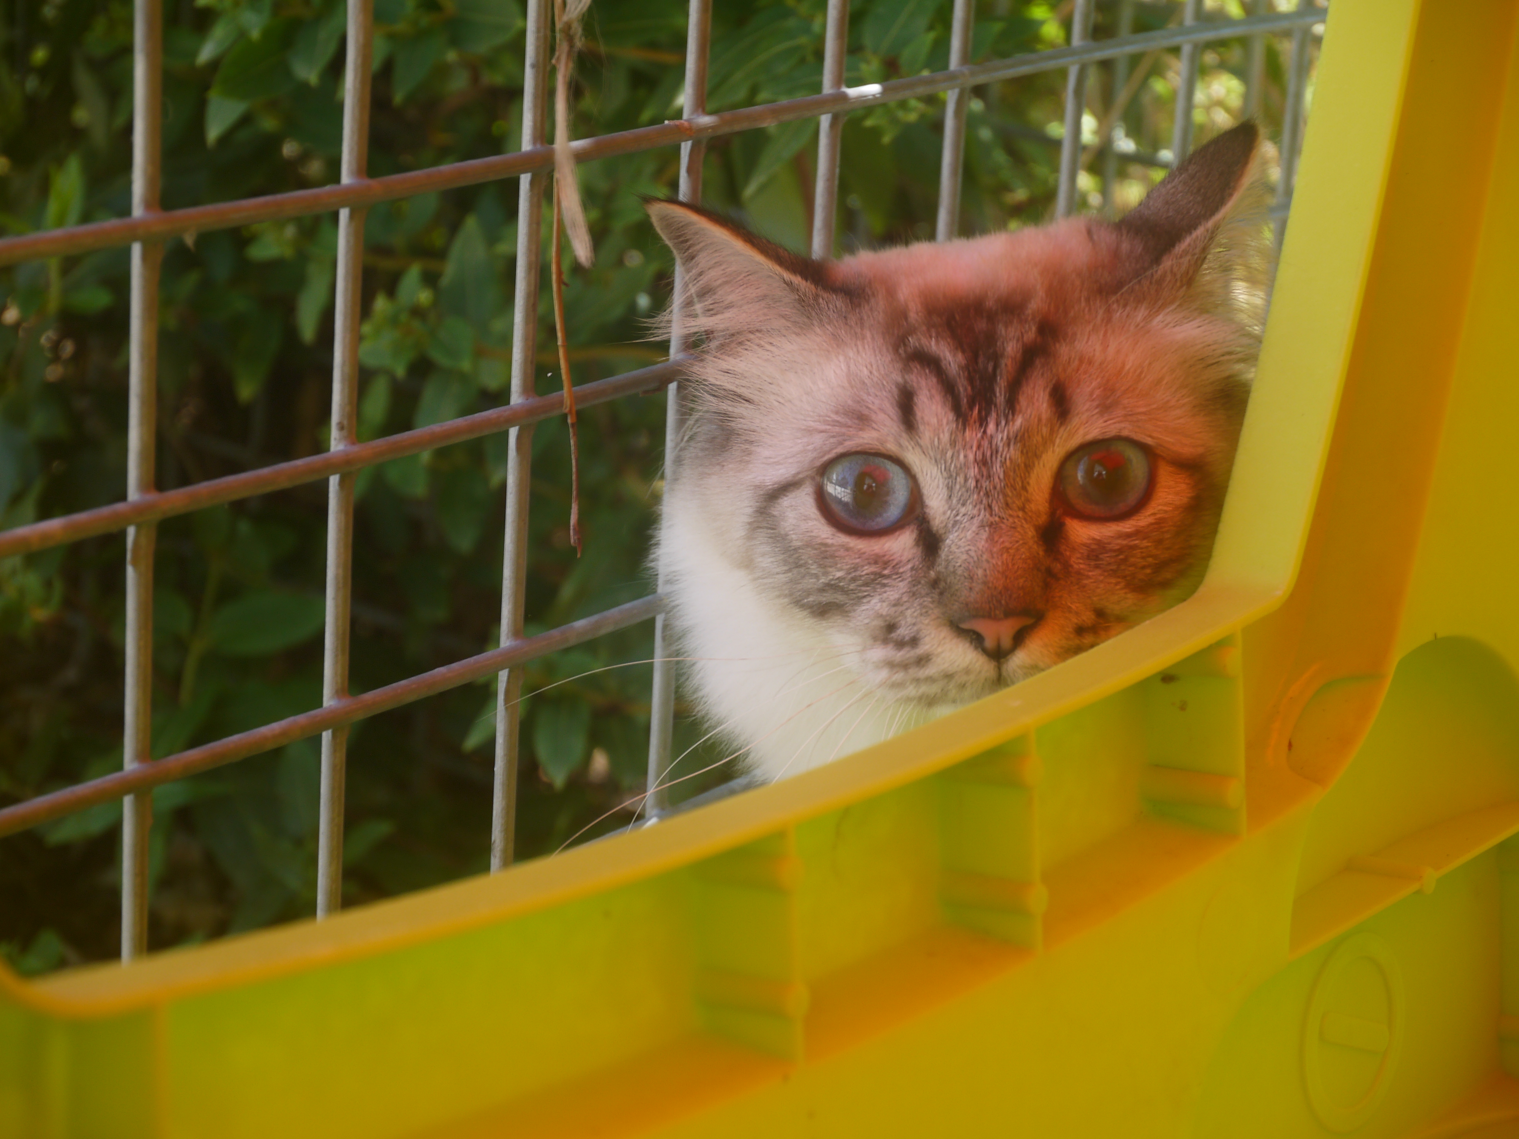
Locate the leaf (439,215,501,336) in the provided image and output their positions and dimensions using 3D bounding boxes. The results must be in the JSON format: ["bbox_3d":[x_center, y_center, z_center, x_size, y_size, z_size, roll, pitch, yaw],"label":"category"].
[{"bbox_3d":[-0.081,-0.083,1.050,0.017,0.036,0.006,-3,-11,-1],"label":"leaf"}]

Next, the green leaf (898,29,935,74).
[{"bbox_3d":[0.043,-0.140,1.000,0.006,0.015,0.002,32,-11,8],"label":"green leaf"}]

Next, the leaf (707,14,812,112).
[{"bbox_3d":[-0.003,-0.137,1.010,0.042,0.007,0.020,-33,61,-21],"label":"leaf"}]

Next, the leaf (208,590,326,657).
[{"bbox_3d":[-0.160,0.017,1.220,0.049,0.009,0.025,-10,55,16],"label":"leaf"}]

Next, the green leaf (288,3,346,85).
[{"bbox_3d":[-0.122,-0.149,1.040,0.015,0.029,0.005,10,-25,-1],"label":"green leaf"}]

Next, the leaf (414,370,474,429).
[{"bbox_3d":[-0.090,-0.044,1.040,0.018,0.030,0.006,12,-26,5],"label":"leaf"}]

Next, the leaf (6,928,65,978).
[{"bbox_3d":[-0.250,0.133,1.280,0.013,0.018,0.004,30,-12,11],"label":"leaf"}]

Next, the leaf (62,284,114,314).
[{"bbox_3d":[-0.210,-0.084,1.150,0.019,0.004,0.011,-3,50,20],"label":"leaf"}]

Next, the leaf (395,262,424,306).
[{"bbox_3d":[-0.098,-0.080,1.040,0.007,0.015,0.003,16,-11,1],"label":"leaf"}]

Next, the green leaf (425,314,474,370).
[{"bbox_3d":[-0.086,-0.062,1.030,0.014,0.005,0.021,-32,62,-22],"label":"green leaf"}]

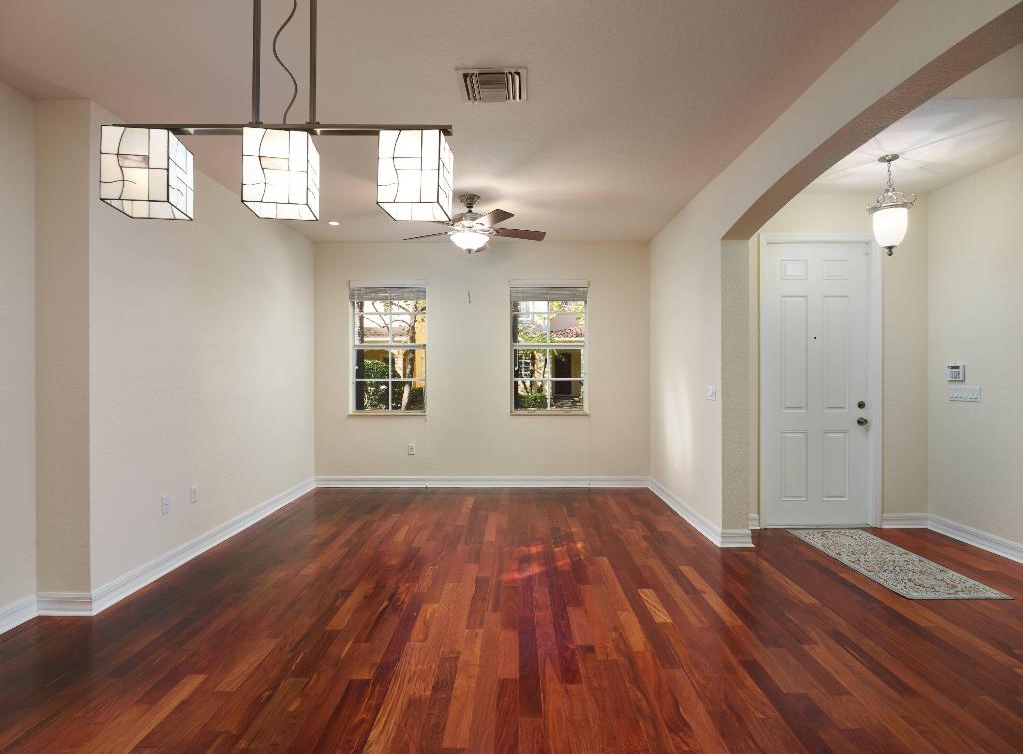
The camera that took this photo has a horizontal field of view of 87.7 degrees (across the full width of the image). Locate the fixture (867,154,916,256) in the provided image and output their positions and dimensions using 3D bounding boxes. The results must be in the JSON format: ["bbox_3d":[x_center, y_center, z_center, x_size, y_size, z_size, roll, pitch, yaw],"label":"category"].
[{"bbox_3d":[2.721,-1.225,3.827,0.300,0.700,0.300,0,0,0],"label":"fixture"}]

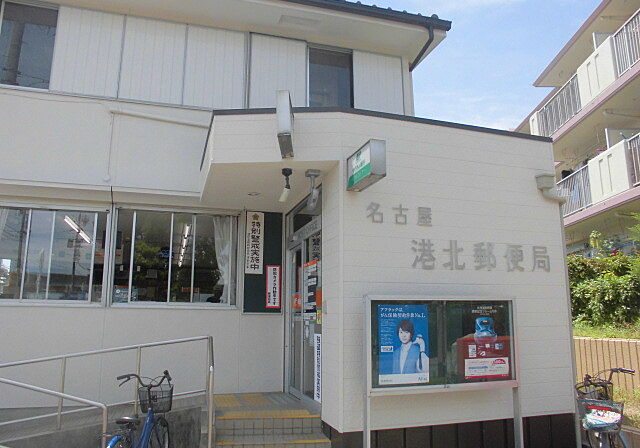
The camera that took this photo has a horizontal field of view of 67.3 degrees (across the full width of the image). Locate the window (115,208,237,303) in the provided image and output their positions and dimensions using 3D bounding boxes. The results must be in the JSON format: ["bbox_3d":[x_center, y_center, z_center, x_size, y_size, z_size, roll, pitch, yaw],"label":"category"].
[{"bbox_3d":[-1.968,0.468,6.568,1.600,1.270,0.100,3,-11,-15],"label":"window"}]

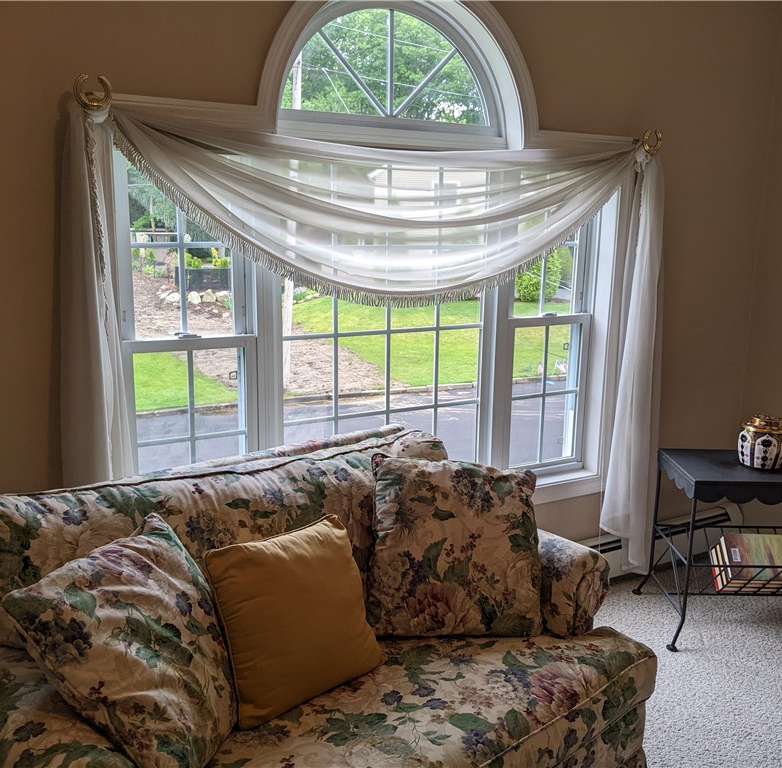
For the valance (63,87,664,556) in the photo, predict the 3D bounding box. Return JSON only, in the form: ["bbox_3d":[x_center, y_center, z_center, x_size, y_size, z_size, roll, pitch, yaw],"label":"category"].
[{"bbox_3d":[0.103,0.042,2.661,2.240,1.700,0.170,-6,13,-29],"label":"valance"}]

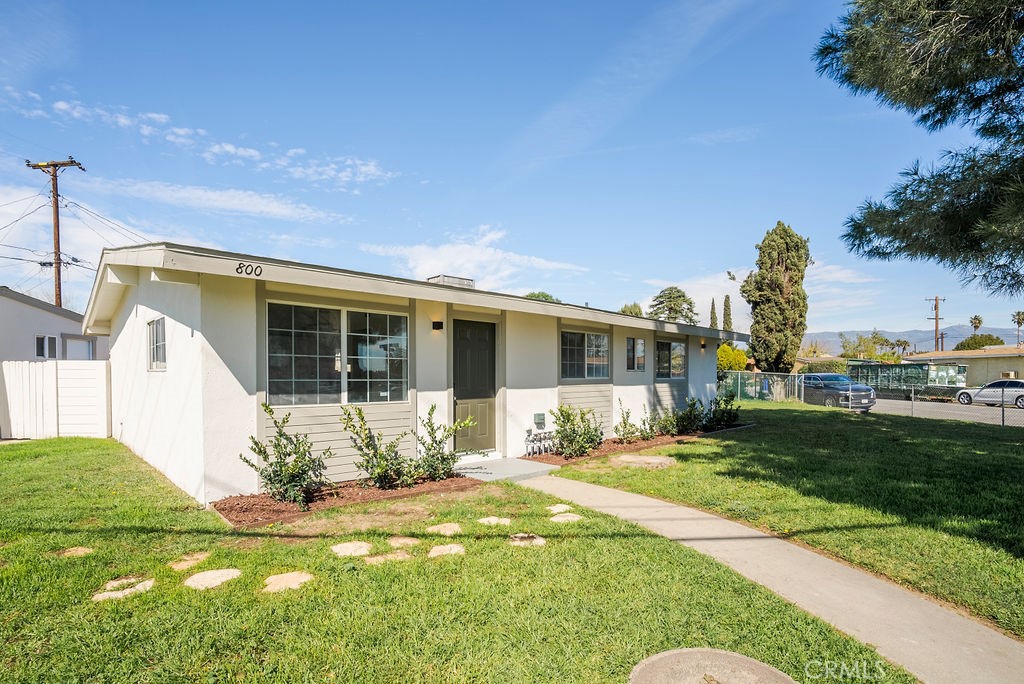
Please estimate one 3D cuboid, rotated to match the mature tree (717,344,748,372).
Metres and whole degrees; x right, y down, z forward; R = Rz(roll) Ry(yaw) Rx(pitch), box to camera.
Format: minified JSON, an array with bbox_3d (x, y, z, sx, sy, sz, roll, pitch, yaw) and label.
[{"bbox_3d":[14.500,1.870,30.000,2.500,3.200,2.400,0,-3,0],"label":"mature tree"}]

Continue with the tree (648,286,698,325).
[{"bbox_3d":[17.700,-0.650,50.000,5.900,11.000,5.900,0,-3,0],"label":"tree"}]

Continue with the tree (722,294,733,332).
[{"bbox_3d":[24.900,-0.200,52.500,1.350,10.400,1.350,0,-3,0],"label":"tree"}]

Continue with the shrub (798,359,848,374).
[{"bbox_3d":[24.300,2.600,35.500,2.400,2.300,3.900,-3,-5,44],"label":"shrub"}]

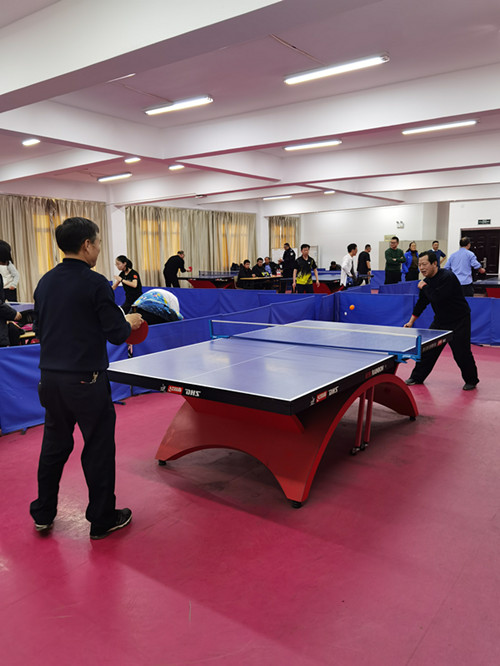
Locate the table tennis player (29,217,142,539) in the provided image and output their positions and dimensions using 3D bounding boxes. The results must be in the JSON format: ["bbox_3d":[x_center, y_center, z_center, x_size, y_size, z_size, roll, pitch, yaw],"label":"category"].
[{"bbox_3d":[-0.845,0.240,2.778,0.520,1.670,0.500,4,10,31],"label":"table tennis player"}]

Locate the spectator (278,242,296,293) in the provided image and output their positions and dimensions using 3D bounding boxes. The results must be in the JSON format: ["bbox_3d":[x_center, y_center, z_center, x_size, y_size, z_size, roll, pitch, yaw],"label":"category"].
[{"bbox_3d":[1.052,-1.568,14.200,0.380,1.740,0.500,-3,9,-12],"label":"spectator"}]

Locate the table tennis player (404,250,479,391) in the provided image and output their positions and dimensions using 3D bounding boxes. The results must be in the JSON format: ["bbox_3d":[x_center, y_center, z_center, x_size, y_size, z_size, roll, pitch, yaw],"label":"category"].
[{"bbox_3d":[2.097,-0.152,5.633,0.650,1.470,0.650,7,12,42],"label":"table tennis player"}]

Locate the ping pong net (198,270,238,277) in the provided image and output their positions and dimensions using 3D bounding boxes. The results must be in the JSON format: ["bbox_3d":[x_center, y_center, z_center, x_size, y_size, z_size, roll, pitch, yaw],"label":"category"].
[{"bbox_3d":[-0.872,-1.847,16.300,1.830,0.160,0.050,5,11,36],"label":"ping pong net"}]

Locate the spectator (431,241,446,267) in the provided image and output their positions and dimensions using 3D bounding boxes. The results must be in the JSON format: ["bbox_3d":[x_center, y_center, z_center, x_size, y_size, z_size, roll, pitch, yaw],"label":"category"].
[{"bbox_3d":[4.378,-1.290,12.200,0.500,1.700,0.330,2,9,18],"label":"spectator"}]

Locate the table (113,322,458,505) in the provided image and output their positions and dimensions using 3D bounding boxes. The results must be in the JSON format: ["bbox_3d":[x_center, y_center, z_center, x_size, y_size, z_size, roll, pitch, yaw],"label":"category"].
[{"bbox_3d":[0.404,0.456,4.088,1.580,0.800,2.740,5,11,36],"label":"table"}]

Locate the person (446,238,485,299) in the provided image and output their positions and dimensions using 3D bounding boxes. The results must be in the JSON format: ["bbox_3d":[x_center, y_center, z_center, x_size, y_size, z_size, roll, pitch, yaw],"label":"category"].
[{"bbox_3d":[4.022,-0.922,9.700,0.620,1.700,0.450,4,10,30],"label":"person"}]

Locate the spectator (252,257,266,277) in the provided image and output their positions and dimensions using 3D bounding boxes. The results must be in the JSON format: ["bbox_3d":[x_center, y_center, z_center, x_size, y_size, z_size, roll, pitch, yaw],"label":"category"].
[{"bbox_3d":[0.265,-1.412,14.500,0.700,1.300,0.520,7,12,42],"label":"spectator"}]

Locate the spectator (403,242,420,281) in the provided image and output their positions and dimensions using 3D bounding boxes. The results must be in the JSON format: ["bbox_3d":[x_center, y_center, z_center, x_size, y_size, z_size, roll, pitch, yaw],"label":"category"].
[{"bbox_3d":[3.636,-1.215,11.700,0.460,1.630,0.330,-2,9,-6],"label":"spectator"}]

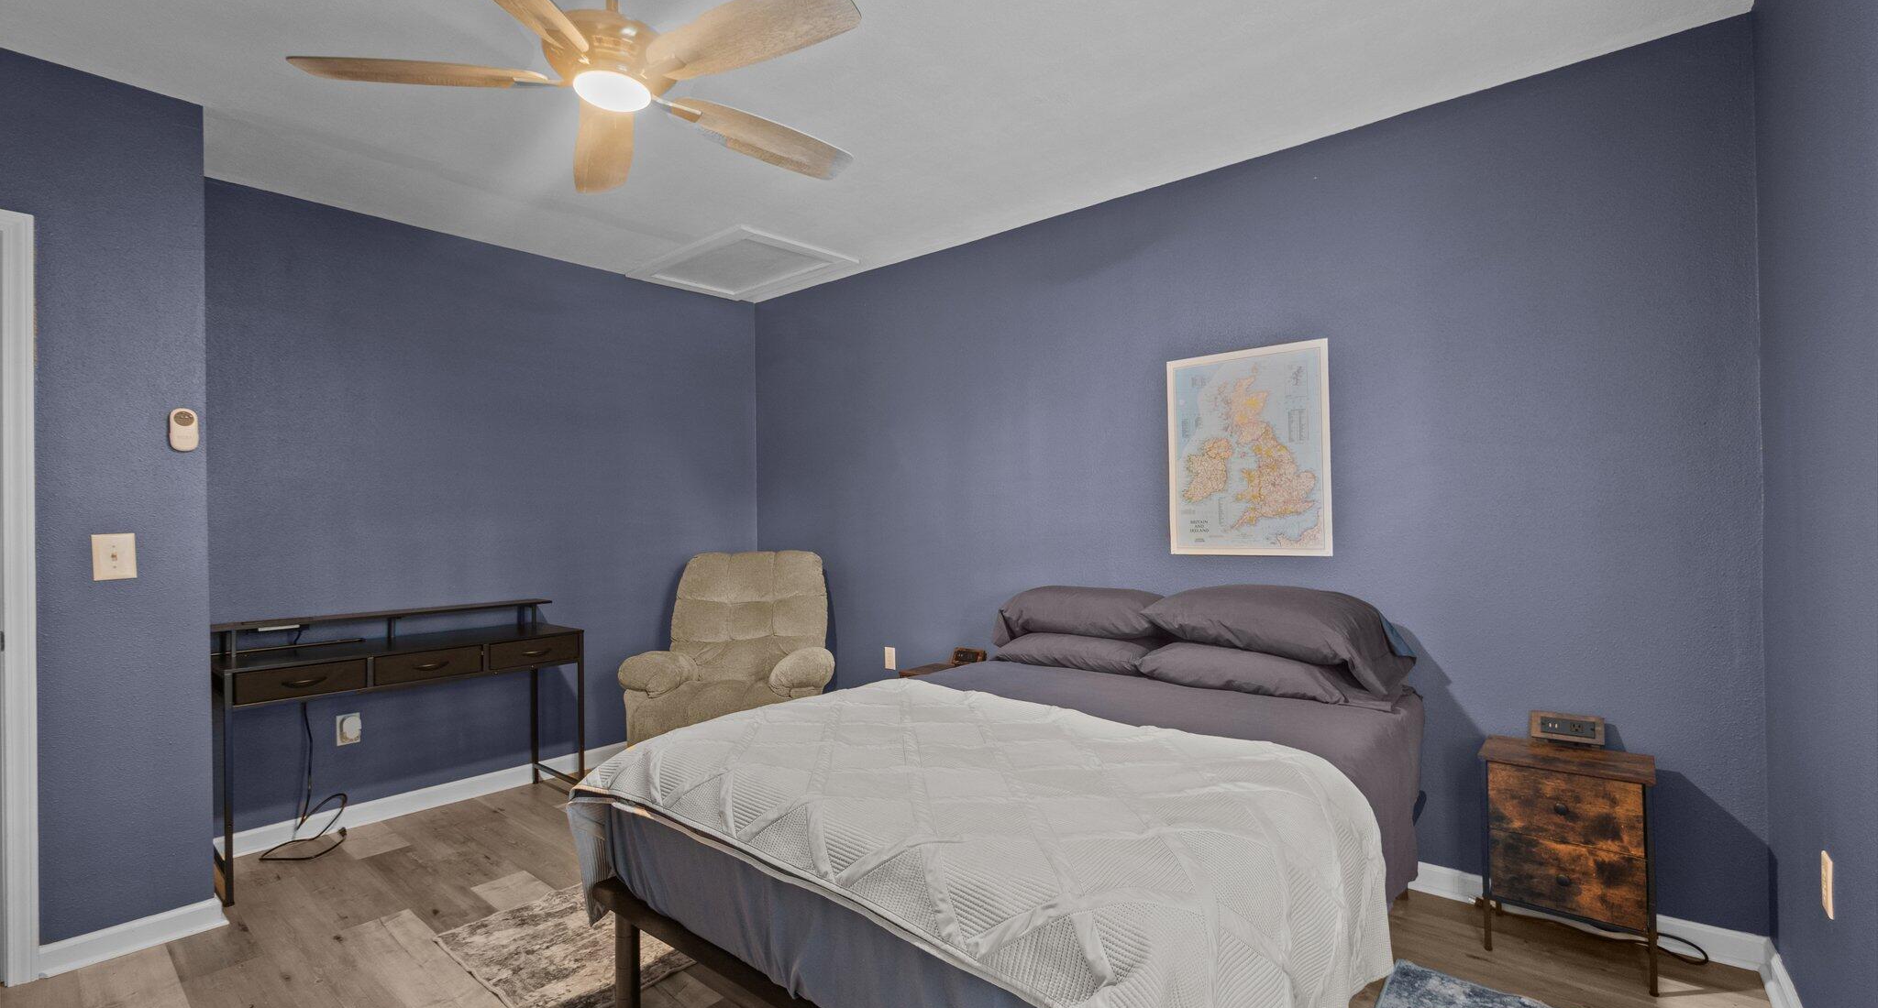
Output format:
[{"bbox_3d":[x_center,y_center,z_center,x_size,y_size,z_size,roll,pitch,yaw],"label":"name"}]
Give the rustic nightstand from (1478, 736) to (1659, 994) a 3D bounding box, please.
[{"bbox_3d":[1.730,0.966,2.099,0.365,0.550,0.240,-1,0,40],"label":"rustic nightstand"}]

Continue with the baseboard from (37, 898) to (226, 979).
[{"bbox_3d":[-2.314,1.246,2.197,0.015,0.092,0.370,-1,0,40],"label":"baseboard"}]

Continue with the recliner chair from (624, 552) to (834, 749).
[{"bbox_3d":[-0.955,0.775,3.720,0.920,1.030,0.940,-1,0,-3],"label":"recliner chair"}]

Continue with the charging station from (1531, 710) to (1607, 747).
[{"bbox_3d":[1.775,0.634,2.147,0.158,0.082,0.055,-1,0,40],"label":"charging station"}]

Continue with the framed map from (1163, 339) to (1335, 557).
[{"bbox_3d":[1.130,-0.187,2.805,0.582,0.757,0.020,-1,0,40],"label":"framed map"}]

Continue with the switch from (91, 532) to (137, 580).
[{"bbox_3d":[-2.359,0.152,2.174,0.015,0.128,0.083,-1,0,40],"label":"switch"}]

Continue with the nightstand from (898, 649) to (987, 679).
[{"bbox_3d":[0.045,1.022,3.388,0.365,0.550,0.250,-1,0,40],"label":"nightstand"}]

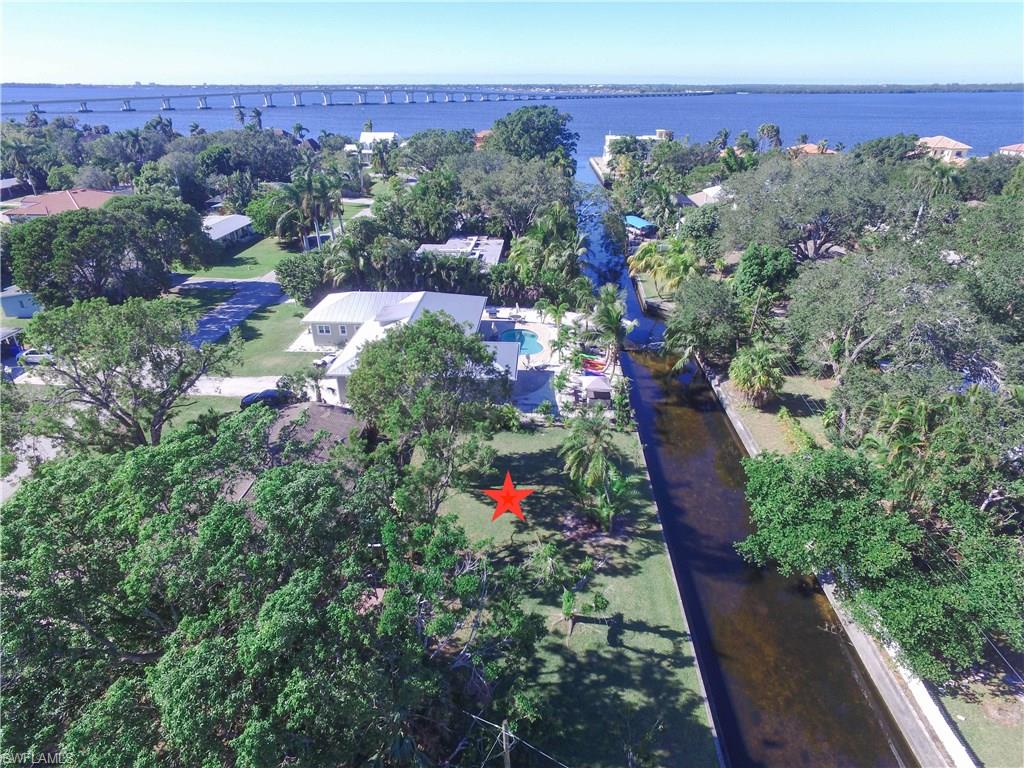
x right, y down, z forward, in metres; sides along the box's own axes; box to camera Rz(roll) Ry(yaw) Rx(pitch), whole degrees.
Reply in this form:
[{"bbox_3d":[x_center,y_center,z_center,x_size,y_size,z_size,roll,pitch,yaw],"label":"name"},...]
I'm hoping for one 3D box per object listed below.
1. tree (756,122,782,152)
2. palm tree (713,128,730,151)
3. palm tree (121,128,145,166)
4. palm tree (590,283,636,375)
[{"bbox_3d":[87.000,-79.065,197.679,6.500,13.800,6.000,0,27,0],"label":"tree"},{"bbox_3d":[72.000,-79.629,200.760,4.500,12.000,4.500,0,27,0],"label":"palm tree"},{"bbox_3d":[-121.800,-75.412,192.725,7.800,13.300,7.600,1,27,3],"label":"palm tree"},{"bbox_3d":[9.900,-5.361,58.807,4.800,9.000,4.800,0,27,0],"label":"palm tree"}]

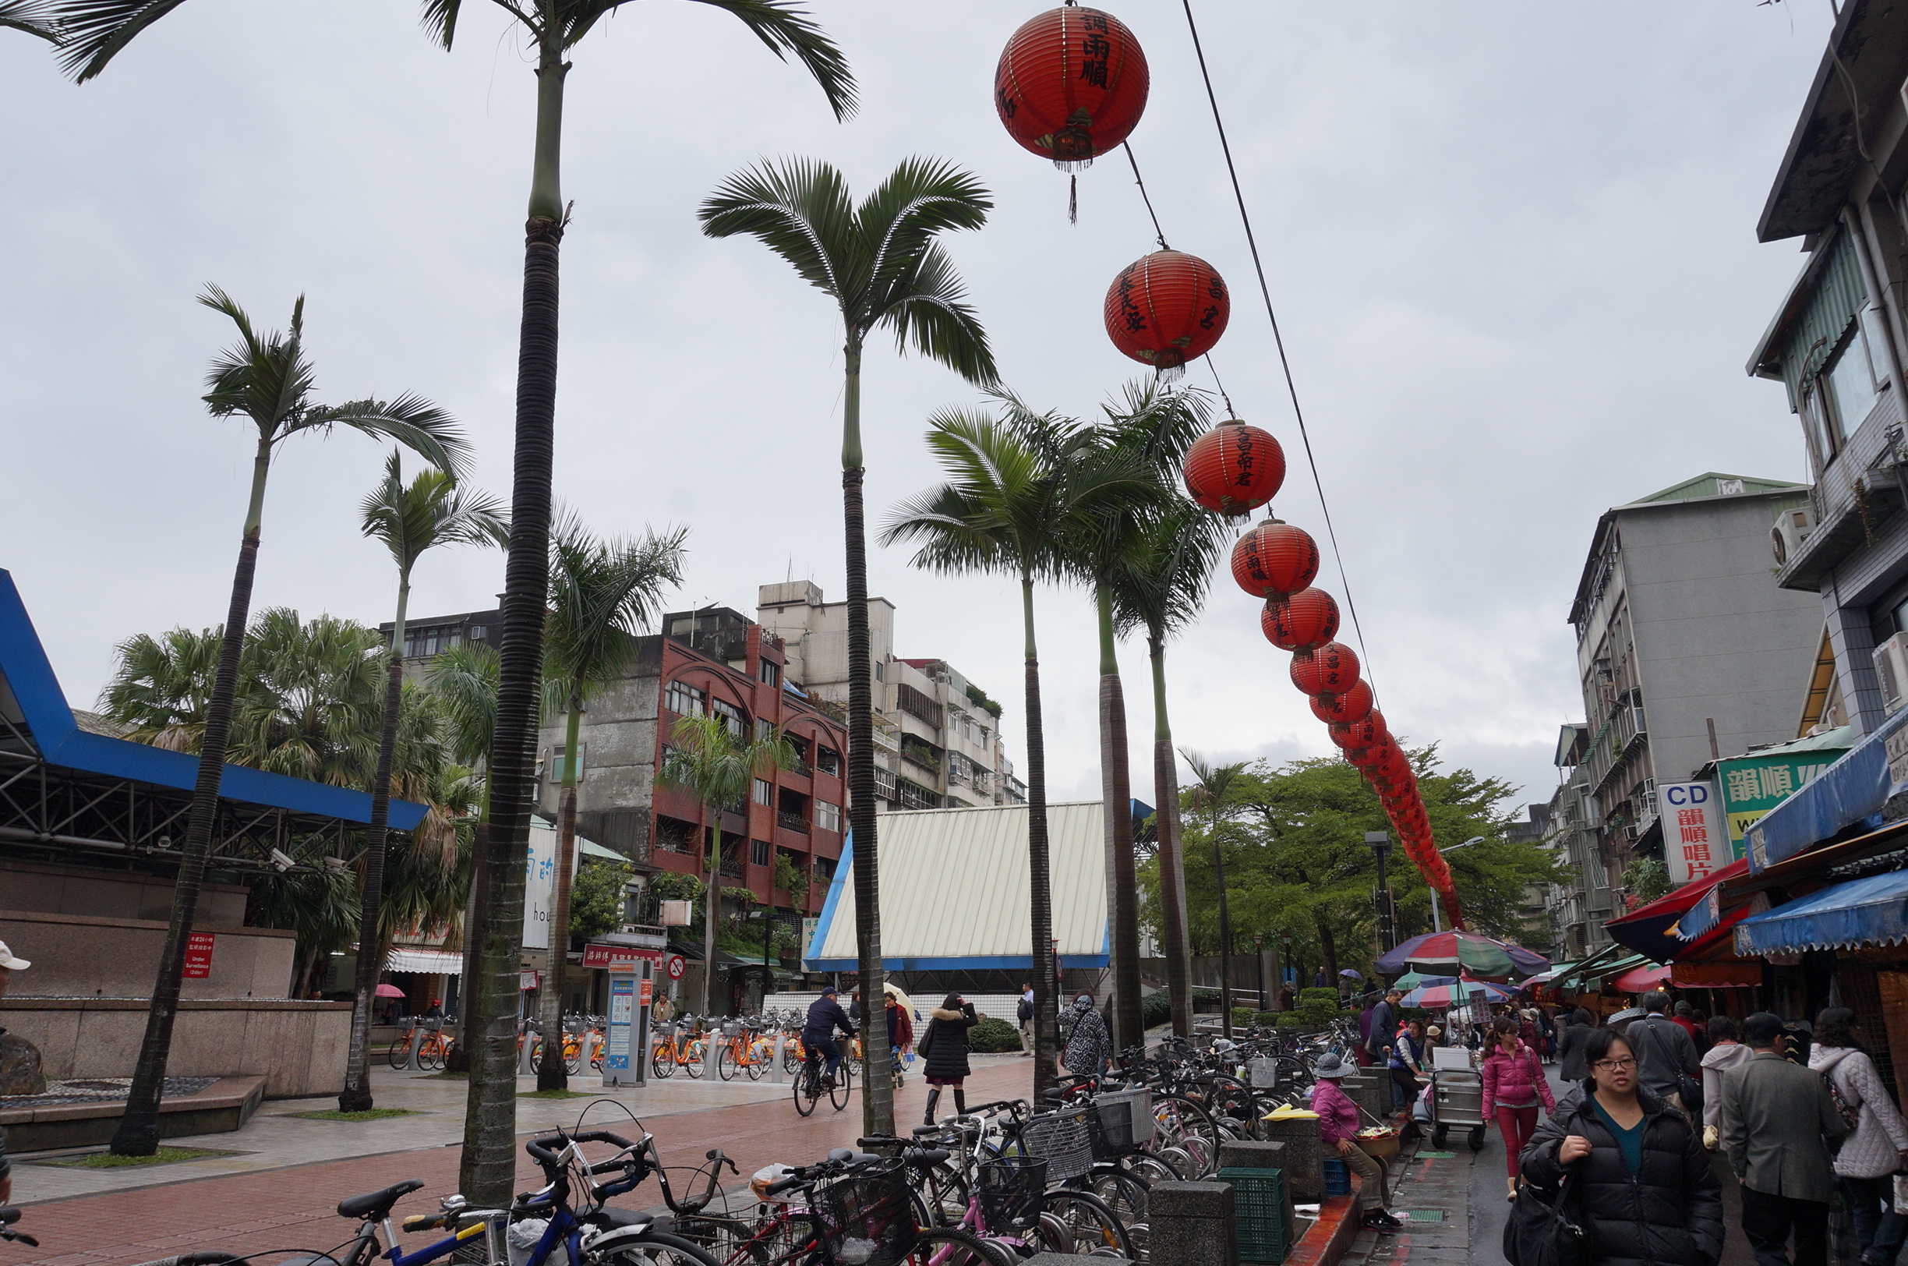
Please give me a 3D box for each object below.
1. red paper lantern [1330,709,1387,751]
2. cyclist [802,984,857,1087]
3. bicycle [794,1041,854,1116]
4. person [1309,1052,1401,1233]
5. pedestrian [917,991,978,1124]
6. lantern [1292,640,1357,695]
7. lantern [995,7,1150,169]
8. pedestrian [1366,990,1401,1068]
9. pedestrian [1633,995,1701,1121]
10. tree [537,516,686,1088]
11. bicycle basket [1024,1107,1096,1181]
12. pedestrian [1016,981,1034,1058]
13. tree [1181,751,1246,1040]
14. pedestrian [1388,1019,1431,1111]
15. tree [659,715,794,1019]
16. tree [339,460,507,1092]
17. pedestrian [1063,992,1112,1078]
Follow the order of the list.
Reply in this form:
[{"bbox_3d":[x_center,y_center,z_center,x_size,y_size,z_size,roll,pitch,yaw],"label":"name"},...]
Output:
[{"bbox_3d":[3.525,0.855,11.040,0.480,0.410,0.480,-6,-17,20],"label":"red paper lantern"},{"bbox_3d":[-1.738,5.627,17.526,0.550,1.450,0.720,-7,-18,23],"label":"cyclist"},{"bbox_3d":[-1.740,5.889,16.948,0.580,1.040,1.750,-6,-17,18],"label":"bicycle"},{"bbox_3d":[3.348,4.210,10.585,0.700,1.342,0.500,-4,-16,13],"label":"person"},{"bbox_3d":[-0.077,5.469,16.326,0.720,1.637,0.420,-3,-16,10],"label":"pedestrian"},{"bbox_3d":[2.674,0.253,9.168,0.480,0.410,0.480,-6,-17,20],"label":"lantern"},{"bbox_3d":[0.357,-1.648,3.826,0.460,0.428,0.460,0,-16,0],"label":"lantern"},{"bbox_3d":[5.618,5.400,16.457,0.450,1.630,0.500,-5,-17,14],"label":"pedestrian"},{"bbox_3d":[5.338,3.561,9.379,0.550,1.770,0.360,-6,-17,21],"label":"pedestrian"},{"bbox_3d":[-7.284,2.958,24.739,3.900,11.030,3.900,0,-16,0],"label":"tree"},{"bbox_3d":[0.506,2.502,6.198,0.300,0.260,0.350,-10,-17,8],"label":"bicycle basket"},{"bbox_3d":[1.848,9.611,31.572,0.450,1.740,0.520,-1,-16,5],"label":"pedestrian"},{"bbox_3d":[6.819,6.849,32.362,1.700,7.797,1.700,-6,-17,20],"label":"tree"},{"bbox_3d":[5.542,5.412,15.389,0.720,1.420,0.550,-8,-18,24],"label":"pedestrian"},{"bbox_3d":[-5.314,5.741,28.726,3.100,7.937,3.100,-6,-17,20],"label":"tree"},{"bbox_3d":[-8.711,1.977,20.044,2.500,10.420,2.500,-6,-17,19],"label":"tree"},{"bbox_3d":[1.740,5.523,16.619,0.580,1.620,0.420,-1,-16,3],"label":"pedestrian"}]

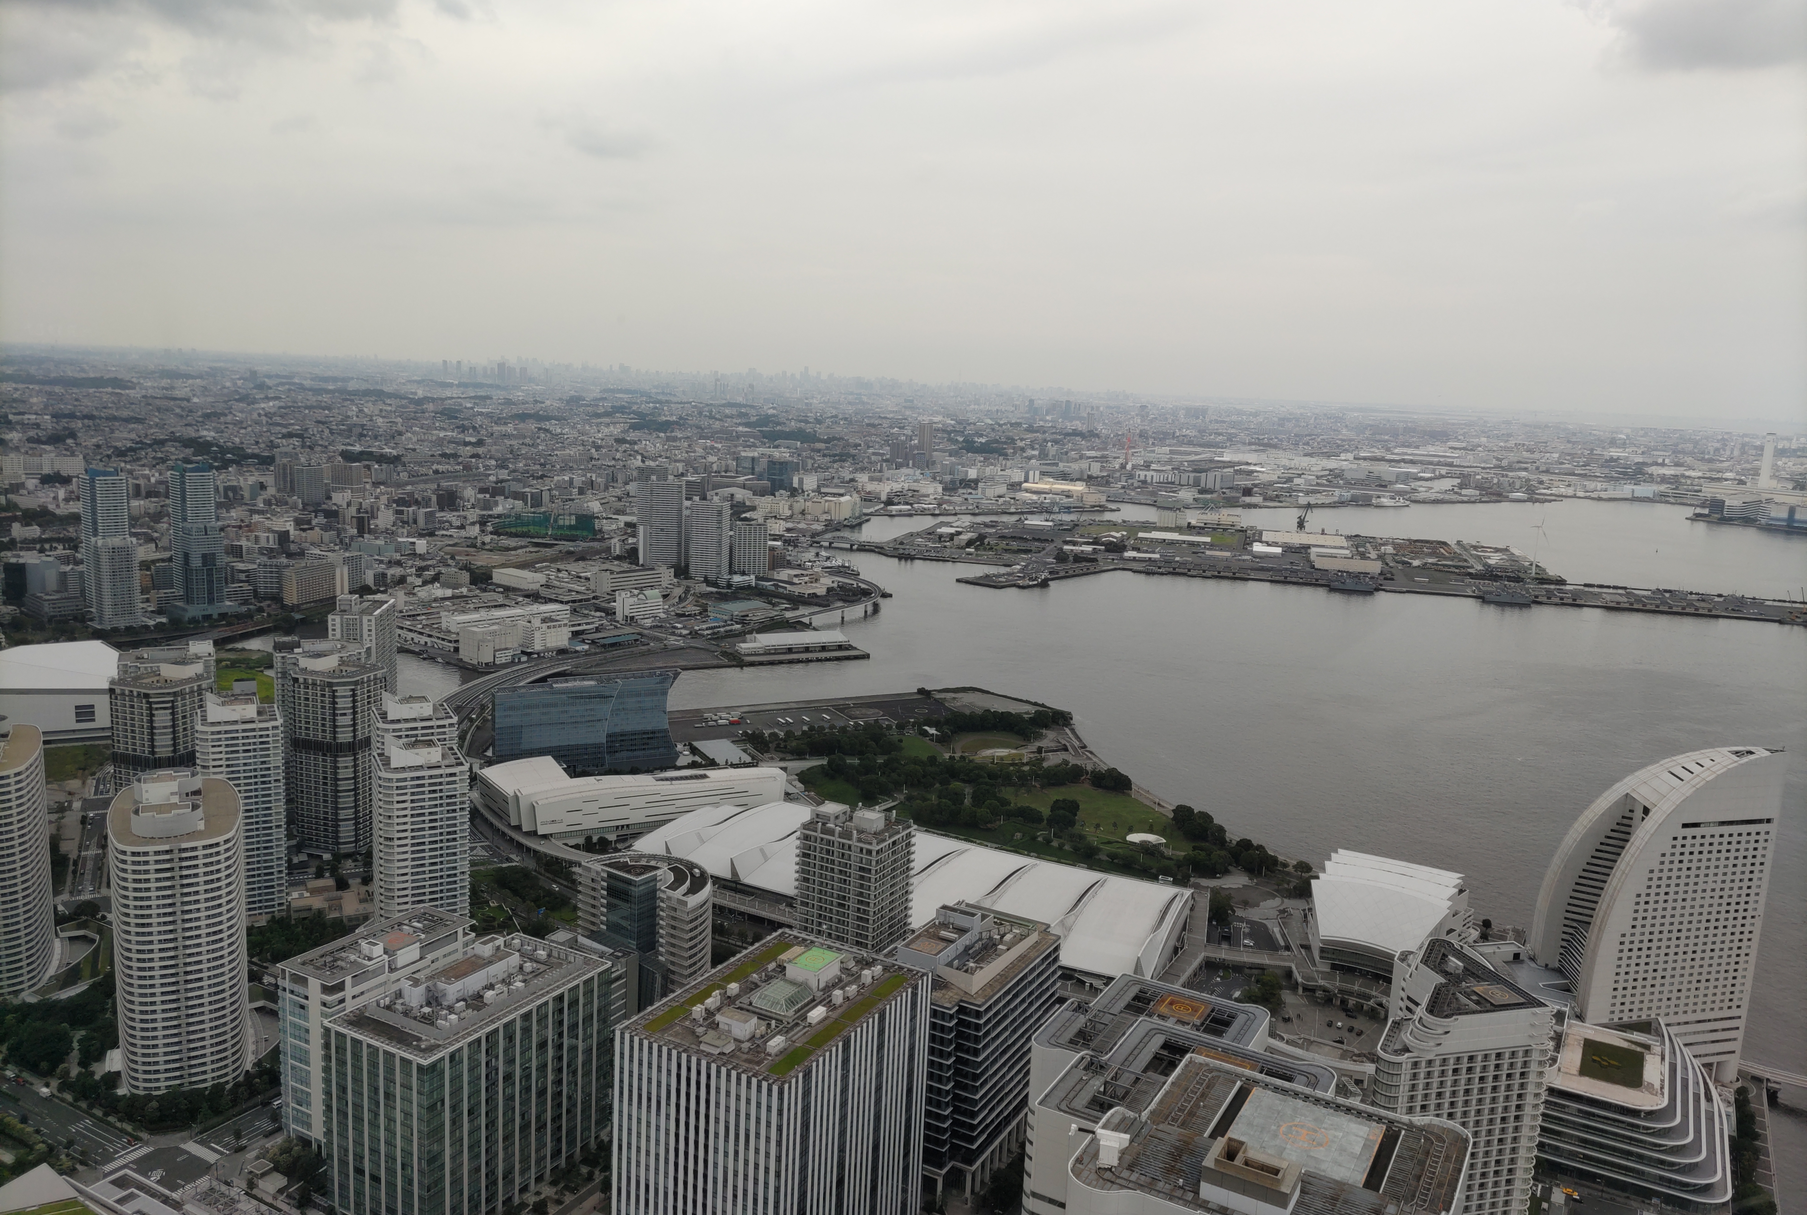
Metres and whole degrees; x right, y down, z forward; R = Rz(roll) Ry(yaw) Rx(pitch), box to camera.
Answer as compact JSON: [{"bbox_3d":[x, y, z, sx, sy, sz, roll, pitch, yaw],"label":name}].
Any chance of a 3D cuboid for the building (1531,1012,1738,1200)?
[{"bbox_3d":[280.577,182.388,518.703,63.000,35.000,112.000,8,11,28],"label":"building"}]

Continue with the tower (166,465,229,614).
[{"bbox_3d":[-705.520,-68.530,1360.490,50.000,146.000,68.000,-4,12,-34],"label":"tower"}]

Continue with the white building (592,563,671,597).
[{"bbox_3d":[-329.600,-34.360,1646.790,22.000,24.000,107.000,12,13,43],"label":"white building"}]

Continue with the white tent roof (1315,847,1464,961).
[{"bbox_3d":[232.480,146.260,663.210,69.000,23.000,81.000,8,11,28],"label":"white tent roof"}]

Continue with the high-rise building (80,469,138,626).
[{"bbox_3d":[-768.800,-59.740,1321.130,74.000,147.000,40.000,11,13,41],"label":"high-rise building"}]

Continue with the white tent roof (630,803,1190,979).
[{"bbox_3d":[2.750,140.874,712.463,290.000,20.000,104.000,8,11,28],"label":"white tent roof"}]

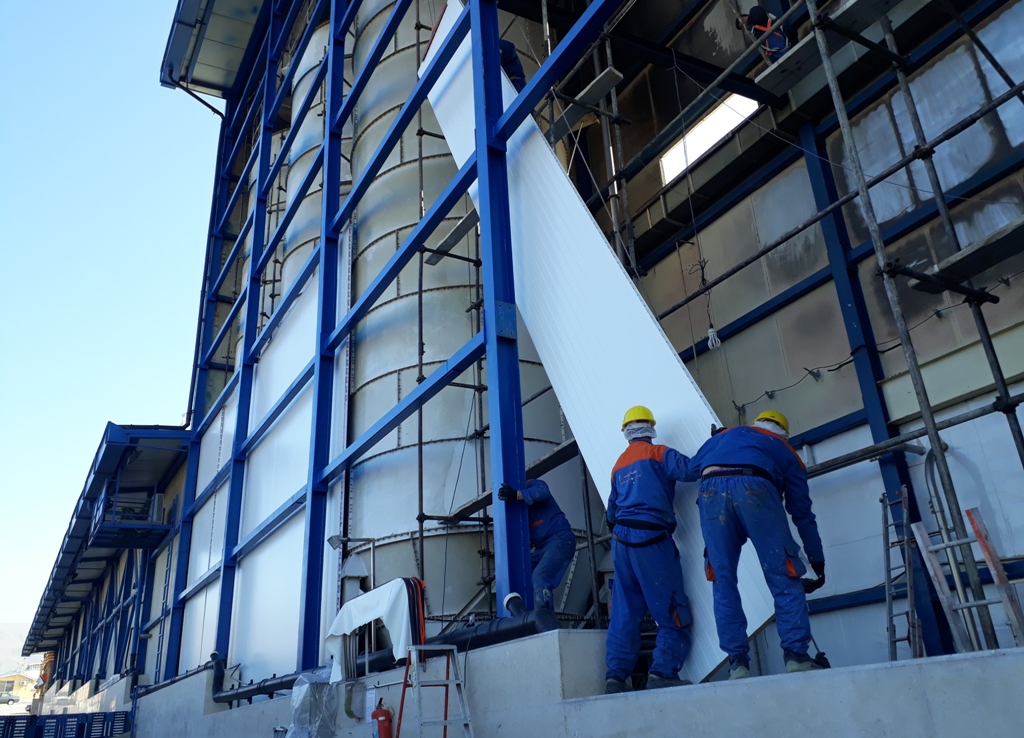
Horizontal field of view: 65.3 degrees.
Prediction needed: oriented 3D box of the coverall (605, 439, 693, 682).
[{"bbox_3d":[0.838,1.168,4.971,0.600,1.430,0.500,-17,-28,27],"label":"coverall"}]

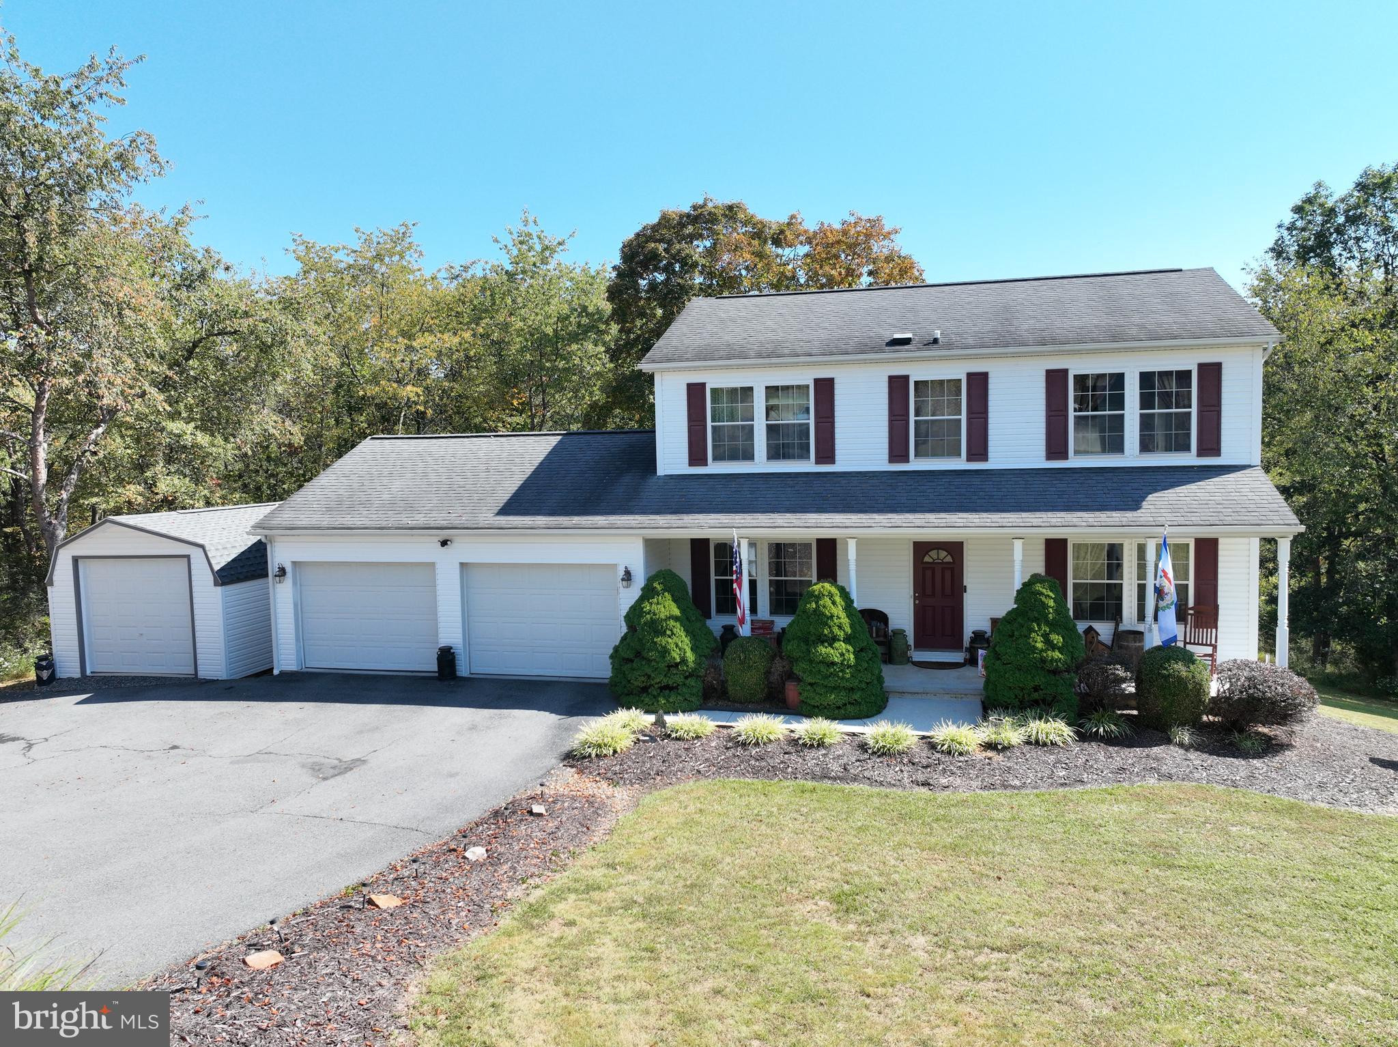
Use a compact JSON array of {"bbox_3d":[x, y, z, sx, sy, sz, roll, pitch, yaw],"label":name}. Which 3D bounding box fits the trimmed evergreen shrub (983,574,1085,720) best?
[{"bbox_3d":[5.249,1.893,15.164,1.503,2.225,1.503,0,4,14],"label":"trimmed evergreen shrub"}]

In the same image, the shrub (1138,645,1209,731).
[{"bbox_3d":[7.213,2.446,14.706,0.998,1.224,0.998,0,4,14],"label":"shrub"}]

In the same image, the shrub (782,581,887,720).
[{"bbox_3d":[2.212,1.961,15.828,1.680,2.043,1.680,0,4,14],"label":"shrub"}]

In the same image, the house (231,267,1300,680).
[{"bbox_3d":[1.548,-1.323,21.857,18.655,7.949,10.857,0,4,14],"label":"house"}]

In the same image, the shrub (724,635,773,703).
[{"bbox_3d":[0.887,2.436,16.401,0.905,1.075,0.905,0,4,14],"label":"shrub"}]

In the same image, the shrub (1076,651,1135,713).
[{"bbox_3d":[6.349,2.509,15.137,0.991,1.038,0.991,0,4,14],"label":"shrub"}]

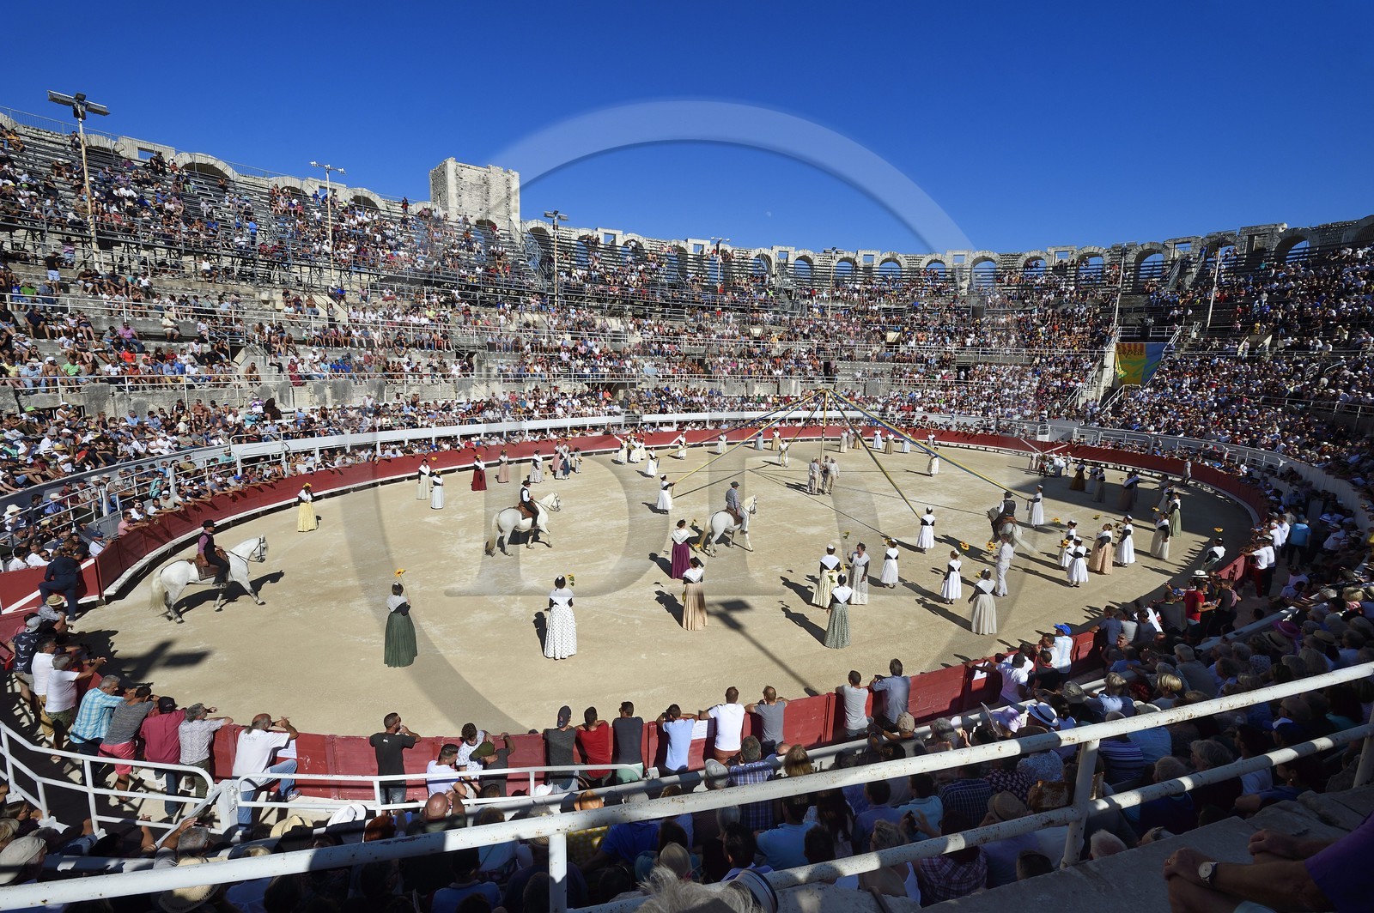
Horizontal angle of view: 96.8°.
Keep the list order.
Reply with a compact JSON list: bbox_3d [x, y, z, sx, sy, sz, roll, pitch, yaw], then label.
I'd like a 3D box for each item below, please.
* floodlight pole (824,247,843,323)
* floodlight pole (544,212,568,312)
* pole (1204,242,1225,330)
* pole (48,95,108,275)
[{"bbox_3d":[16.692,-19.767,70.298,2.250,8.300,0.800,1,9,-5],"label":"floodlight pole"},{"bbox_3d":[-12.020,-18.060,56.100,2.400,8.700,0.700,-6,12,-40],"label":"floodlight pole"},{"bbox_3d":[50.610,-16.570,58.500,0.700,8.800,2.300,-6,11,-37],"label":"pole"},{"bbox_3d":[-30.460,-13.880,31.000,0.700,8.700,2.400,4,9,18],"label":"pole"}]

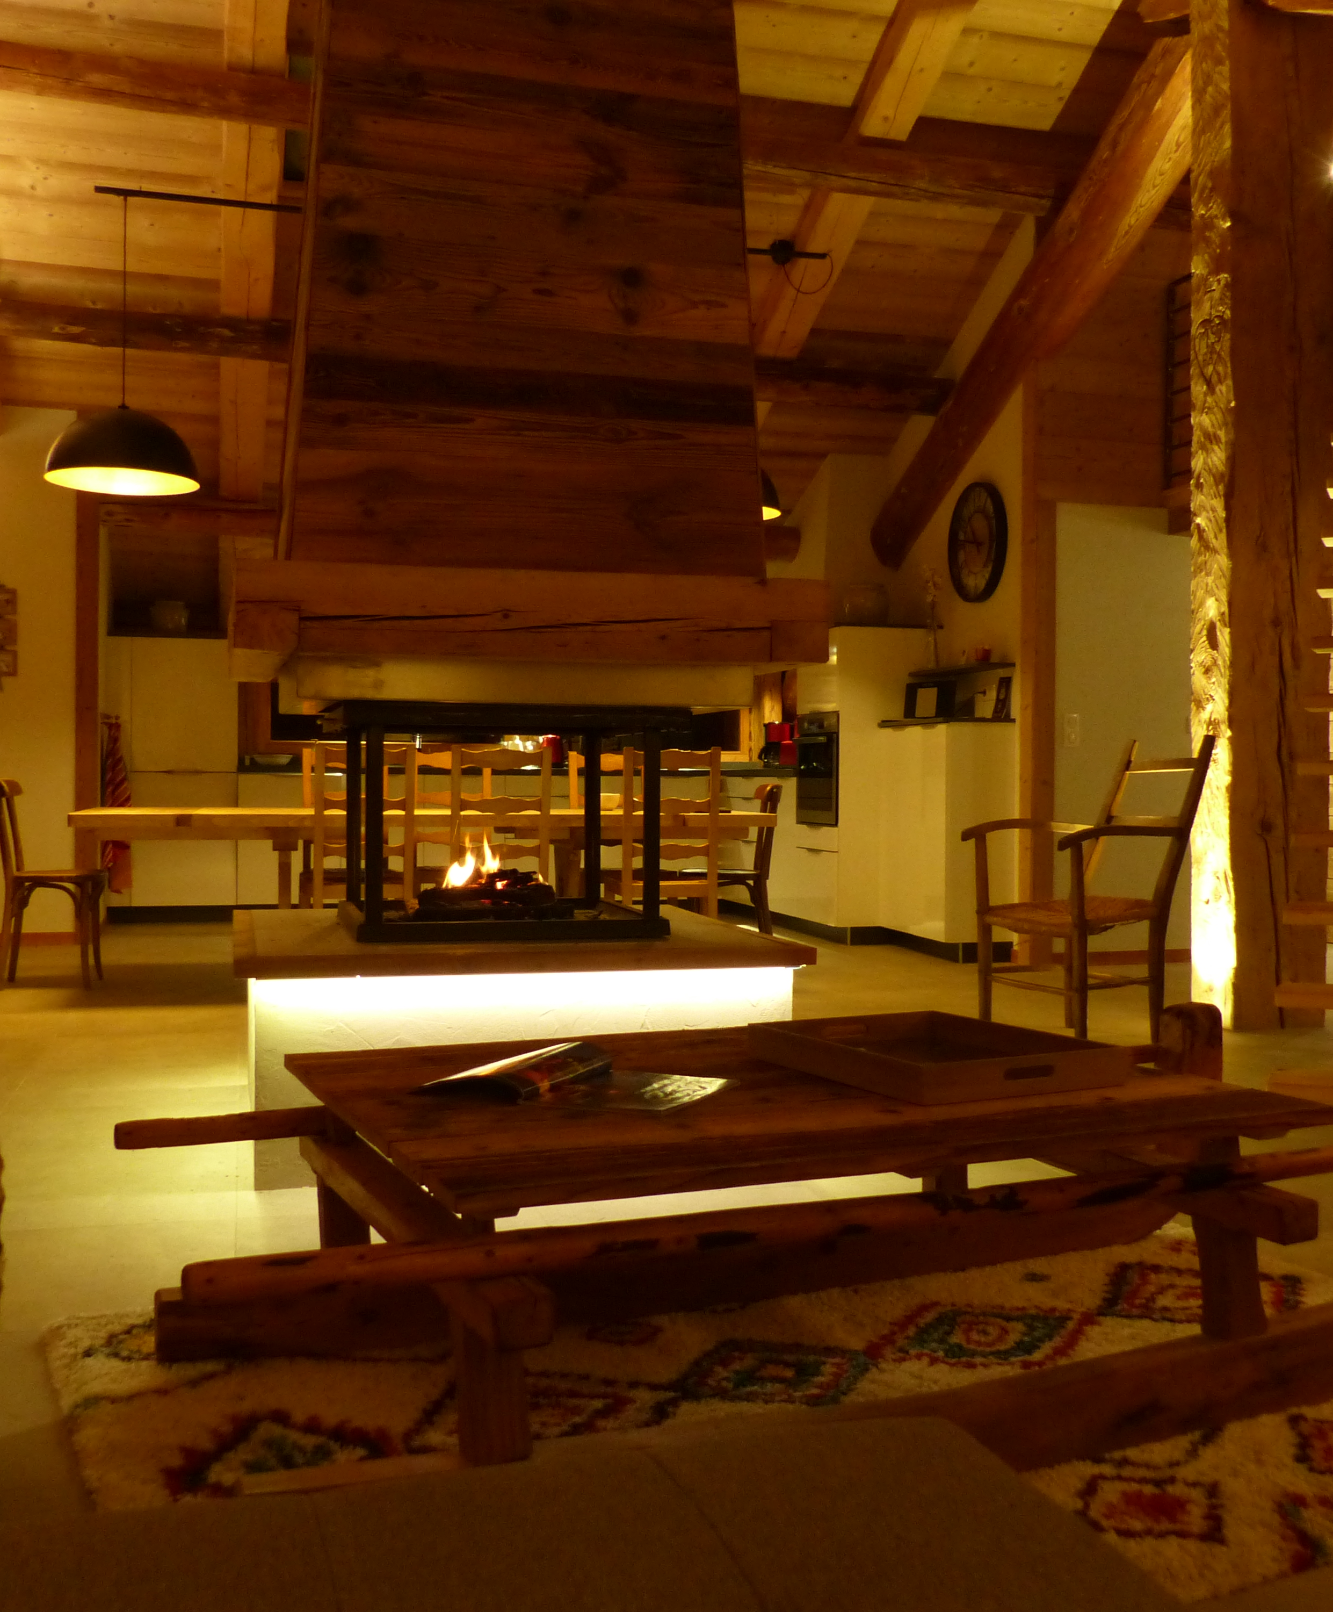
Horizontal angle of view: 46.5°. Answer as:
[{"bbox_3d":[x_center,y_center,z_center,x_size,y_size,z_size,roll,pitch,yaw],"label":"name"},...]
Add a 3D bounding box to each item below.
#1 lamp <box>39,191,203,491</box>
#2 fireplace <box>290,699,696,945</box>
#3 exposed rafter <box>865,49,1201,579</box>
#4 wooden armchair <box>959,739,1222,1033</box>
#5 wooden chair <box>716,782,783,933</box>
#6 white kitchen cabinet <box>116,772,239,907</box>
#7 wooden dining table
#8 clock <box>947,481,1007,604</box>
[{"bbox_3d":[-2.213,-1.891,6.323,0.625,1.162,0.625,0,1,-15],"label":"lamp"},{"bbox_3d":[-0.423,0.023,3.851,0.760,0.546,0.740,0,1,-15],"label":"fireplace"},{"bbox_3d":[1.629,-2.102,7.029,0.310,0.310,3.250,0,-26,-16],"label":"exposed rafter"},{"bbox_3d":[1.438,0.275,5.203,0.680,1.000,0.510,0,1,-28],"label":"wooden armchair"},{"bbox_3d":[0.236,0.324,6.902,0.460,0.840,0.400,0,1,-16],"label":"wooden chair"},{"bbox_3d":[-2.930,0.181,9.402,0.630,0.810,0.580,0,1,-16],"label":"white kitchen cabinet"},{"bbox_3d":[-1.009,0.385,6.660,2.830,0.710,0.950,0,1,-16],"label":"wooden dining table"},{"bbox_3d":[1.542,-1.308,7.708,0.055,0.605,0.605,0,1,-16],"label":"clock"}]

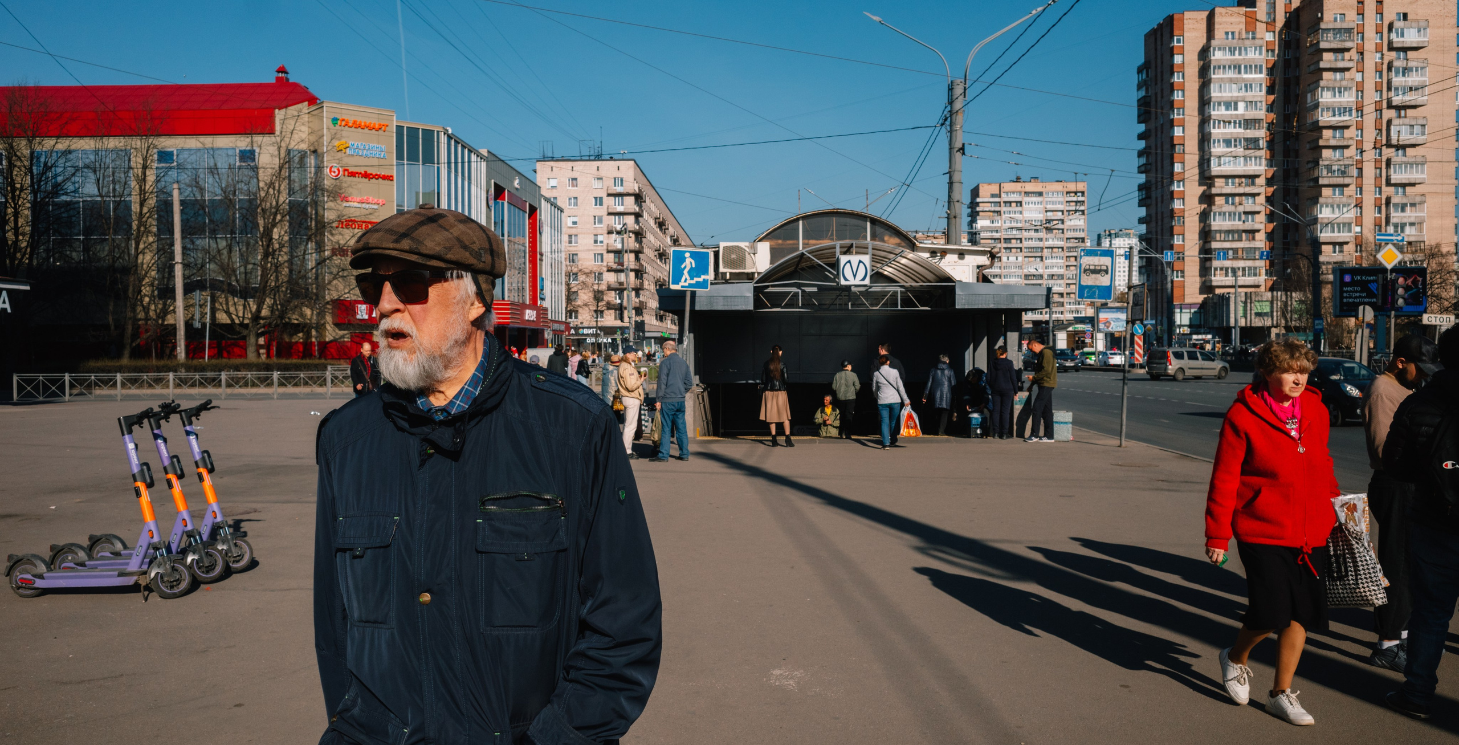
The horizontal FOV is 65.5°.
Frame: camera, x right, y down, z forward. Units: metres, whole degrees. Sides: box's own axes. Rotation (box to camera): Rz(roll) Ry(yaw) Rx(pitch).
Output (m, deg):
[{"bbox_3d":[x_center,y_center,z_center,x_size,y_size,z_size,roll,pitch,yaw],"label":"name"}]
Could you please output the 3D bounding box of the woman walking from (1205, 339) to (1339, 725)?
[{"bbox_3d":[2.401,0.670,5.016,0.550,1.620,0.520,0,1,-6],"label":"woman walking"}]

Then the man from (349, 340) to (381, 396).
[{"bbox_3d":[-6.590,0.316,20.611,0.560,1.710,0.400,-1,2,-33],"label":"man"}]

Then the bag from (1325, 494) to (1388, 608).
[{"bbox_3d":[2.815,0.801,5.100,0.310,0.500,0.160,0,1,15],"label":"bag"}]

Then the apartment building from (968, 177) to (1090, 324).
[{"bbox_3d":[93.069,-32.920,357.369,34.000,52.500,17.000,0,1,1],"label":"apartment building"}]

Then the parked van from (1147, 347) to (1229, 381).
[{"bbox_3d":[23.579,-0.489,58.427,4.450,1.660,1.750,-1,1,-26],"label":"parked van"}]

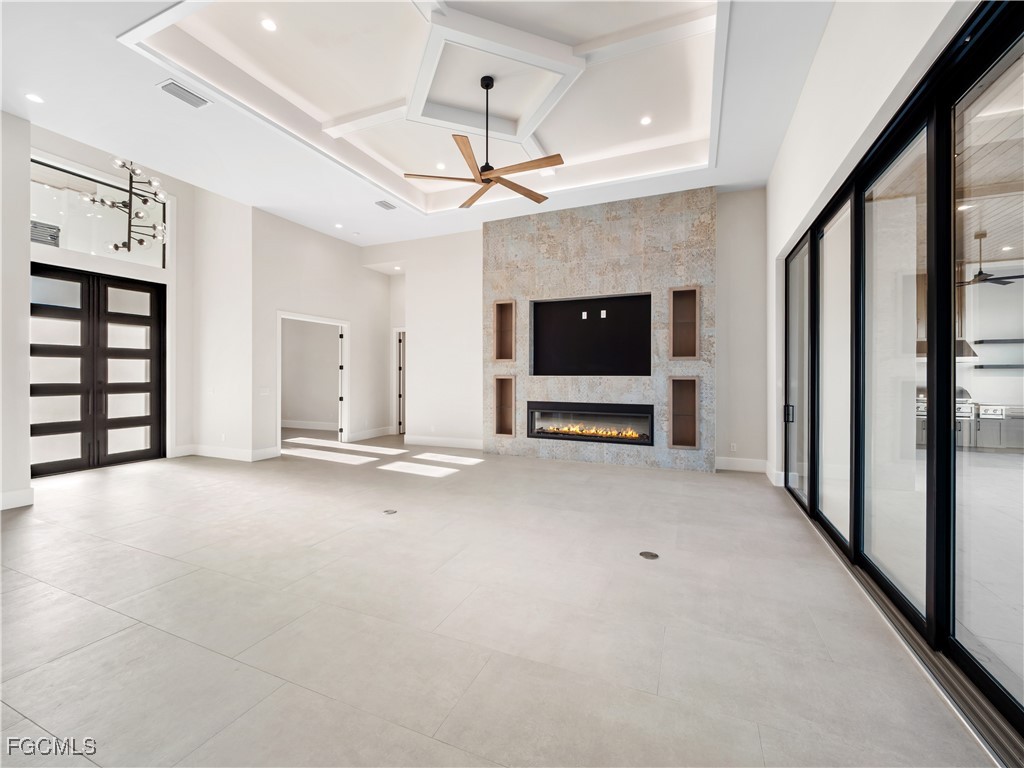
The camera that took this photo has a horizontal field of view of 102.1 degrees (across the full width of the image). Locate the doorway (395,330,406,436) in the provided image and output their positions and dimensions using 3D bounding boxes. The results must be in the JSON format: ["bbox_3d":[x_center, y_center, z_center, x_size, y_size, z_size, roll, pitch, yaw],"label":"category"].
[{"bbox_3d":[-2.346,-0.050,9.794,1.000,2.530,0.140,0,1,23],"label":"doorway"}]

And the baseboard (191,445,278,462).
[{"bbox_3d":[-4.929,1.189,7.356,1.570,0.205,0.482,0,1,23],"label":"baseboard"}]

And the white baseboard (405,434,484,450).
[{"bbox_3d":[-1.313,1.165,8.194,1.955,0.190,0.020,0,1,23],"label":"white baseboard"}]

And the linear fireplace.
[{"bbox_3d":[1.289,0.633,6.936,2.083,0.637,0.280,0,1,23],"label":"linear fireplace"}]

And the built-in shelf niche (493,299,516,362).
[{"bbox_3d":[-0.086,-0.956,7.576,0.415,1.100,0.240,0,1,23],"label":"built-in shelf niche"}]

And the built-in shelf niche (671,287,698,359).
[{"bbox_3d":[2.669,-0.943,6.417,0.415,1.100,0.240,0,1,23],"label":"built-in shelf niche"}]

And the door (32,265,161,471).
[{"bbox_3d":[-6.459,-0.196,6.422,0.120,3.051,1.854,0,1,23],"label":"door"}]

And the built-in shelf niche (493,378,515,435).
[{"bbox_3d":[-0.086,0.406,7.576,0.415,1.100,0.240,0,1,23],"label":"built-in shelf niche"}]

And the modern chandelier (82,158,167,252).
[{"bbox_3d":[-5.718,-2.648,6.127,0.980,1.380,0.980,0,1,23],"label":"modern chandelier"}]

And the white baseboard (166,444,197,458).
[{"bbox_3d":[-5.859,1.204,7.367,0.020,0.190,0.395,0,1,23],"label":"white baseboard"}]

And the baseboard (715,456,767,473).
[{"bbox_3d":[3.398,1.209,6.186,0.684,0.190,0.020,0,1,23],"label":"baseboard"}]

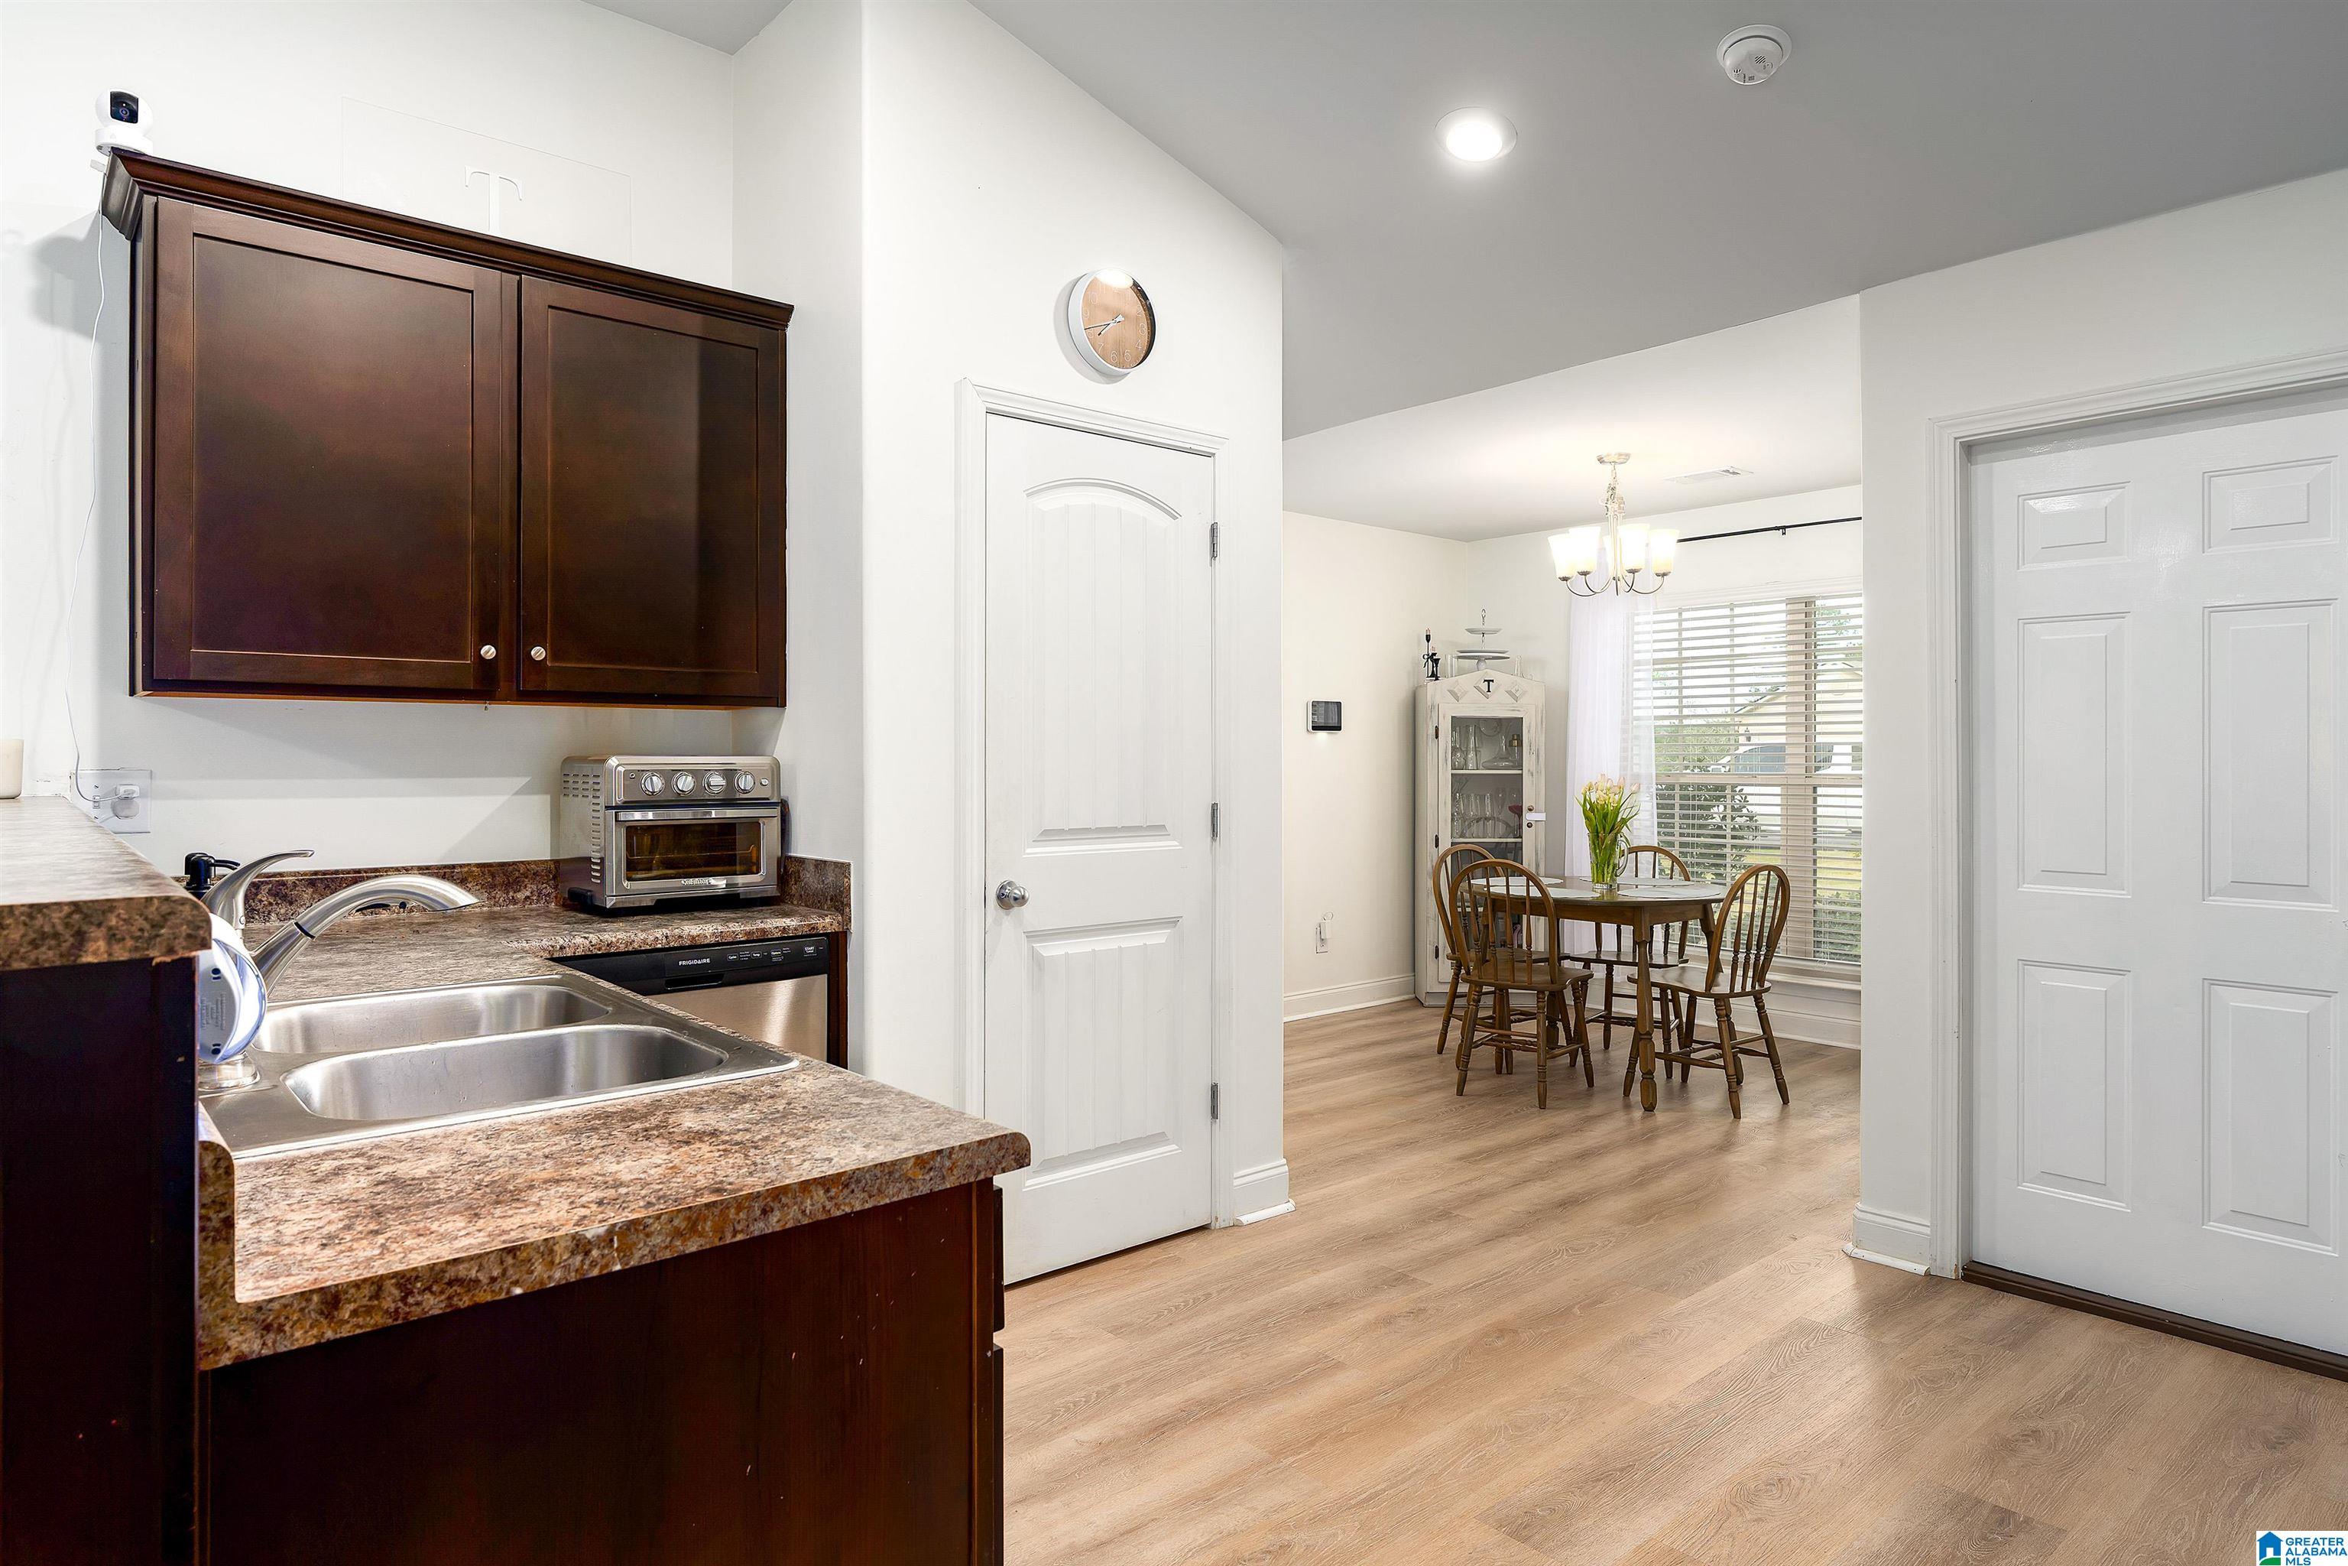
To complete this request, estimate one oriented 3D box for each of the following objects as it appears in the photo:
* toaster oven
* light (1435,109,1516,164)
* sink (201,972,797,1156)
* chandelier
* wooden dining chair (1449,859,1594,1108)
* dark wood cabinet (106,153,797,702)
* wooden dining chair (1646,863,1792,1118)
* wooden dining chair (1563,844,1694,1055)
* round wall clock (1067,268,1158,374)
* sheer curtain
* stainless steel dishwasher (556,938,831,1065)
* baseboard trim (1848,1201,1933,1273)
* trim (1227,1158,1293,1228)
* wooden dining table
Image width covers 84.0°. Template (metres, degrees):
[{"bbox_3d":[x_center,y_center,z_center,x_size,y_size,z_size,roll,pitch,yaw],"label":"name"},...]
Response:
[{"bbox_3d":[-1.154,0.112,3.008,0.385,0.340,0.345,-1,1,-41],"label":"toaster oven"},{"bbox_3d":[0.700,-1.498,3.008,0.187,0.035,0.187,12,-9,2],"label":"light"},{"bbox_3d":[-0.854,0.395,1.512,0.528,0.200,0.834,-1,1,-41],"label":"sink"},{"bbox_3d":[1.735,-1.014,5.142,0.507,0.553,0.507,-1,1,-41],"label":"chandelier"},{"bbox_3d":[1.324,0.726,4.944,0.420,0.885,0.510,0,1,37],"label":"wooden dining chair"},{"bbox_3d":[-1.461,-0.635,2.770,1.240,0.934,0.350,-1,1,-41],"label":"dark wood cabinet"},{"bbox_3d":[1.974,0.726,4.813,0.420,0.885,0.510,-1,1,-37],"label":"wooden dining chair"},{"bbox_3d":[1.909,0.711,5.379,0.440,0.876,0.500,1,1,35],"label":"wooden dining chair"},{"bbox_3d":[-0.151,-1.123,3.207,0.245,0.247,0.050,-1,1,-41],"label":"round wall clock"},{"bbox_3d":[2.134,-0.089,6.424,0.090,2.130,0.500,-1,1,-40],"label":"sheer curtain"},{"bbox_3d":[-1.180,0.760,2.890,0.600,0.860,0.610,-1,1,-40],"label":"stainless steel dishwasher"},{"bbox_3d":[1.771,1.123,3.220,0.018,0.126,0.187,-1,1,-40],"label":"baseboard trim"},{"bbox_3d":[0.249,1.119,3.576,0.232,0.133,0.043,-1,1,-41],"label":"trim"},{"bbox_3d":[1.667,0.778,5.137,0.940,0.750,1.160,-1,1,-40],"label":"wooden dining table"}]

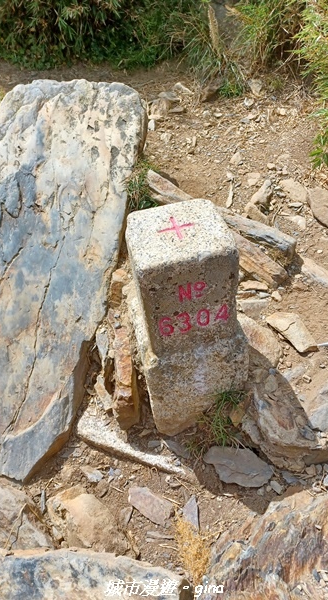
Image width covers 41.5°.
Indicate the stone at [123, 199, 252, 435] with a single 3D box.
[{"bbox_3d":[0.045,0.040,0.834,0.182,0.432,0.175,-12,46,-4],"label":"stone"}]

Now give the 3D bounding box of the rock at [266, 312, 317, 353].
[{"bbox_3d":[0.301,0.070,0.995,0.067,0.025,0.126,-26,49,-19],"label":"rock"}]

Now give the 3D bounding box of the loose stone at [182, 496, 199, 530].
[{"bbox_3d":[0.048,0.383,0.777,0.026,0.012,0.056,-2,45,3],"label":"loose stone"}]

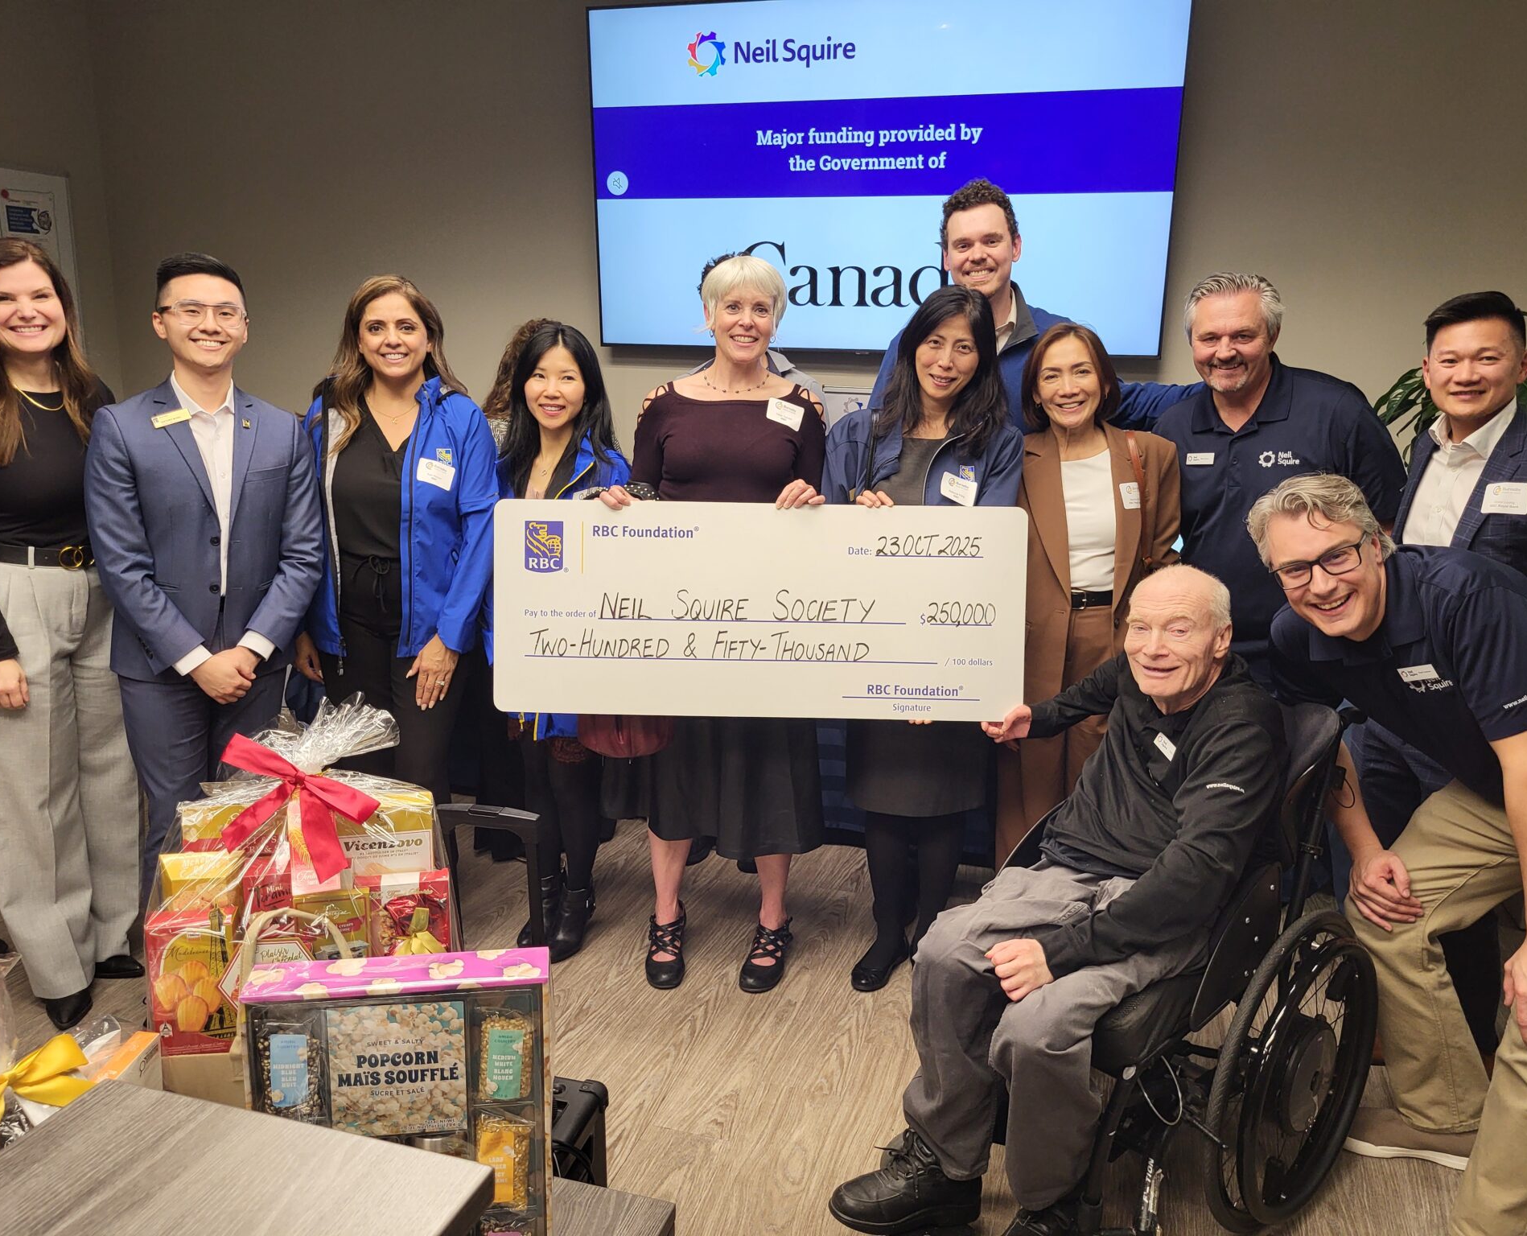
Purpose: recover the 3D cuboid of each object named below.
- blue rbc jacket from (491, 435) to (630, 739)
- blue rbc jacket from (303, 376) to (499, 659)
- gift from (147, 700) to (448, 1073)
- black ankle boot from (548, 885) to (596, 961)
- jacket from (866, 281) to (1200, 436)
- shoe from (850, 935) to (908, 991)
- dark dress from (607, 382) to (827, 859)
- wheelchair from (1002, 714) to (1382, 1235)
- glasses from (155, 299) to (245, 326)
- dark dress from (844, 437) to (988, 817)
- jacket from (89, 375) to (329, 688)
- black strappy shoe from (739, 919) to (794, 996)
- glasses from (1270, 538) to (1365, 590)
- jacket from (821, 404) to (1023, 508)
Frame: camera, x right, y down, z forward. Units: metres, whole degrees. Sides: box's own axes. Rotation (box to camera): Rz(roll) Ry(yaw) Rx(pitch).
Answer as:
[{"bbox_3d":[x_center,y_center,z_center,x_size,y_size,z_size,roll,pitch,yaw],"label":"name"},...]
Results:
[{"bbox_3d":[-0.501,-0.076,3.042,0.400,0.745,0.270,4,13,13],"label":"blue rbc jacket"},{"bbox_3d":[-0.848,-0.225,2.876,0.470,0.660,0.270,0,13,-5],"label":"blue rbc jacket"},{"bbox_3d":[-0.588,0.361,1.598,0.355,0.550,0.250,-2,14,-14],"label":"gift"},{"bbox_3d":[-0.501,0.785,3.247,0.092,0.145,0.250,3,13,8],"label":"black ankle boot"},{"bbox_3d":[0.638,-0.452,3.038,0.840,0.720,0.360,3,13,8],"label":"jacket"},{"bbox_3d":[0.287,0.830,3.006,0.082,0.070,0.230,11,17,36],"label":"shoe"},{"bbox_3d":[-0.098,0.008,2.836,0.490,1.083,0.360,1,13,0],"label":"dark dress"},{"bbox_3d":[0.672,0.627,2.298,0.960,0.920,0.640,-11,17,-42],"label":"wheelchair"},{"bbox_3d":[-1.189,-0.647,2.627,0.143,0.044,0.145,-1,10,-34],"label":"glasses"},{"bbox_3d":[0.365,0.008,2.910,0.370,0.883,0.270,3,13,7],"label":"dark dress"},{"bbox_3d":[-1.225,-0.183,2.713,0.480,0.659,0.320,-5,14,-25],"label":"jacket"},{"bbox_3d":[0.005,0.833,3.137,0.093,0.120,0.250,4,13,11],"label":"black strappy shoe"},{"bbox_3d":[0.900,-0.098,1.975,0.142,0.043,0.145,-21,-3,39],"label":"glasses"},{"bbox_3d":[0.355,-0.185,2.880,0.450,0.620,0.340,6,14,19],"label":"jacket"}]

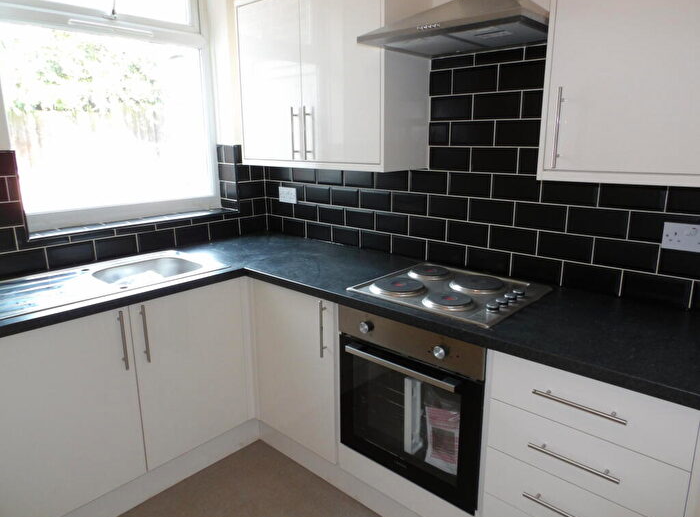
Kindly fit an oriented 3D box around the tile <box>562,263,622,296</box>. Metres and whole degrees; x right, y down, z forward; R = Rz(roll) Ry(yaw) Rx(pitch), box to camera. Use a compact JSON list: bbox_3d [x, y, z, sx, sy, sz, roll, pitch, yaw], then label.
[{"bbox_3d":[0.882,0.074,1.773,0.200,0.101,0.010,12,19,41],"label":"tile"}]

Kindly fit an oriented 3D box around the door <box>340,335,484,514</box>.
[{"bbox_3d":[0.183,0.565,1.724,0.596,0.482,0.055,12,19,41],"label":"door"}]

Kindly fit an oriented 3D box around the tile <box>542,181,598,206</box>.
[{"bbox_3d":[0.803,-0.244,1.766,0.200,0.100,0.010,12,19,41],"label":"tile"}]

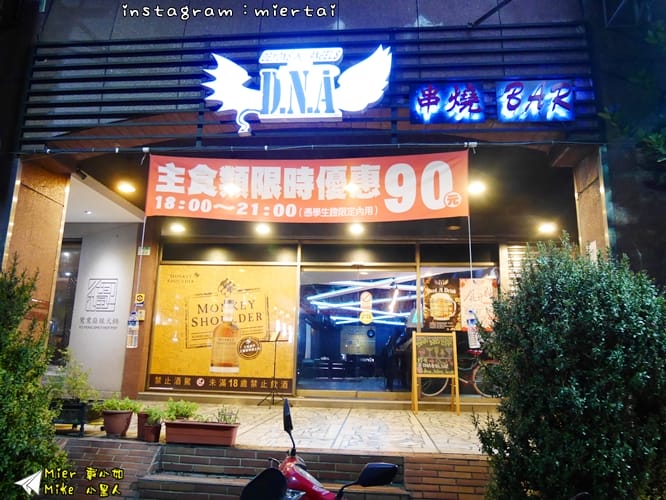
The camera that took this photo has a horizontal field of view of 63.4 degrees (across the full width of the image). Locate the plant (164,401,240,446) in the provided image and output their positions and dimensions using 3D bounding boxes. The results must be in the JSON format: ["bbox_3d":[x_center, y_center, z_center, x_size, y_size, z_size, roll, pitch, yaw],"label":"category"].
[{"bbox_3d":[-1.113,1.471,4.602,0.618,0.330,0.250,0,-11,5],"label":"plant"}]

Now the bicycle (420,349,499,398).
[{"bbox_3d":[2.116,1.974,8.948,1.613,0.930,0.500,0,-11,5],"label":"bicycle"}]

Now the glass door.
[{"bbox_3d":[0.378,1.234,8.368,1.858,1.984,0.070,0,-11,5],"label":"glass door"}]

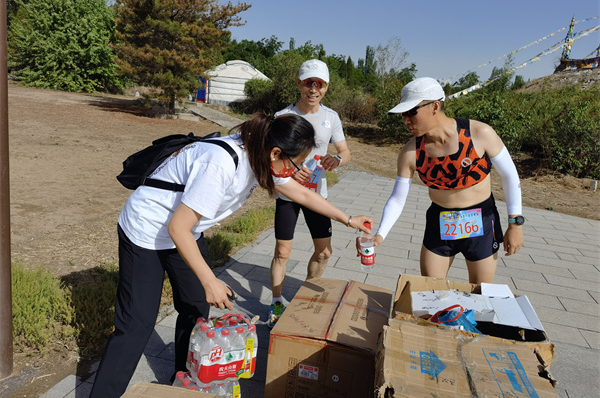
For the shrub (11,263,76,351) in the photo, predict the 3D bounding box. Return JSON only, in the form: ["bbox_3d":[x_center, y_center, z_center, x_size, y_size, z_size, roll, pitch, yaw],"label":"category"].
[{"bbox_3d":[-1.387,0.574,2.520,0.410,0.410,0.400,9,12,15],"label":"shrub"}]

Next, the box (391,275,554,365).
[{"bbox_3d":[0.571,0.573,1.725,0.500,0.380,0.430,9,12,14],"label":"box"}]

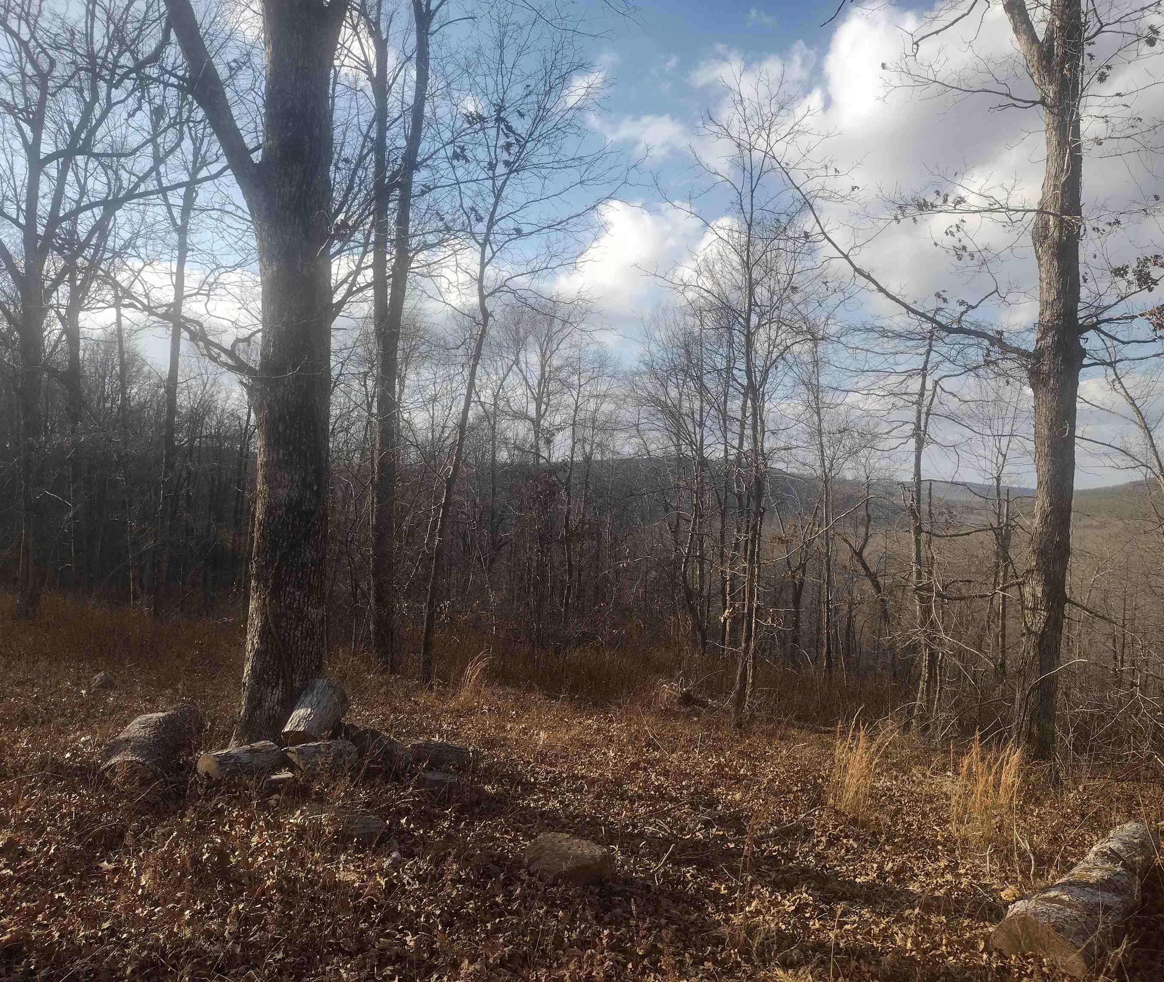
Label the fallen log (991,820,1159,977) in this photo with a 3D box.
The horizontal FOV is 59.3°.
[{"bbox_3d":[1.840,1.450,3.680,0.330,0.310,1.120,1,-1,41],"label":"fallen log"}]

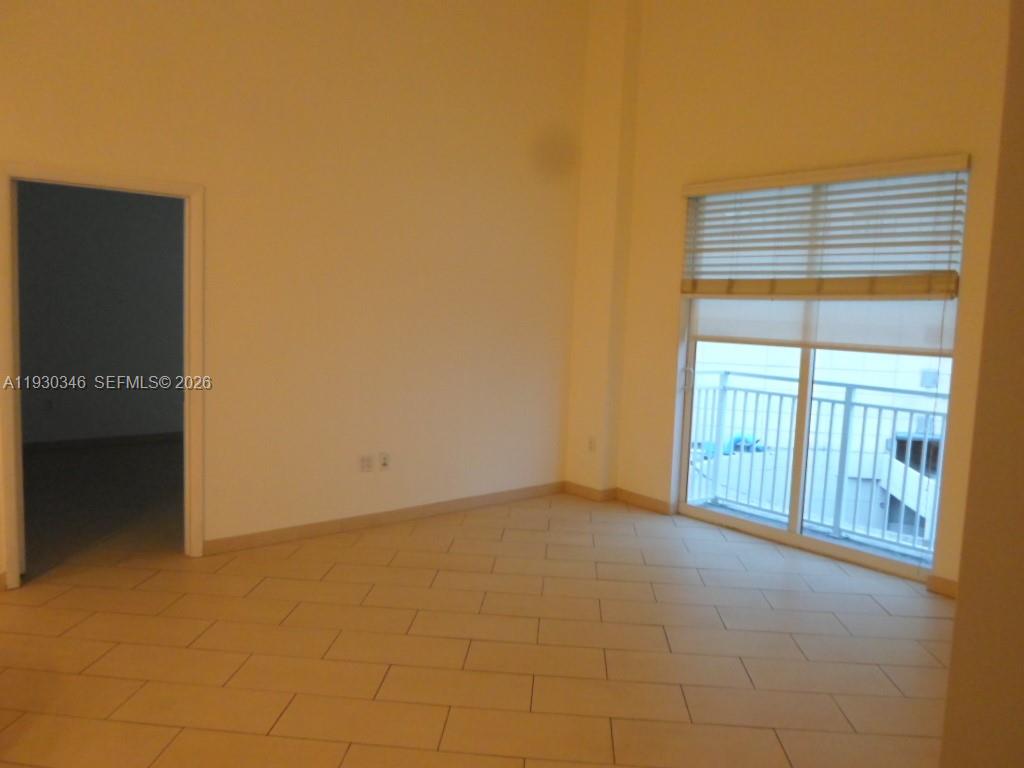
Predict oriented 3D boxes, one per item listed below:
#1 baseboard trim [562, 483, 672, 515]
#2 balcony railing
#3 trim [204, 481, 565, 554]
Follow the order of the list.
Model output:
[{"bbox_3d":[0.822,0.908,5.919,0.194,0.097,0.949,-4,8,-43],"label":"baseboard trim"},{"bbox_3d":[2.094,0.534,5.166,0.370,1.085,1.830,-3,8,-39],"label":"balcony railing"},{"bbox_3d":[-0.704,0.921,5.296,2.885,0.097,0.018,-3,8,-39],"label":"trim"}]

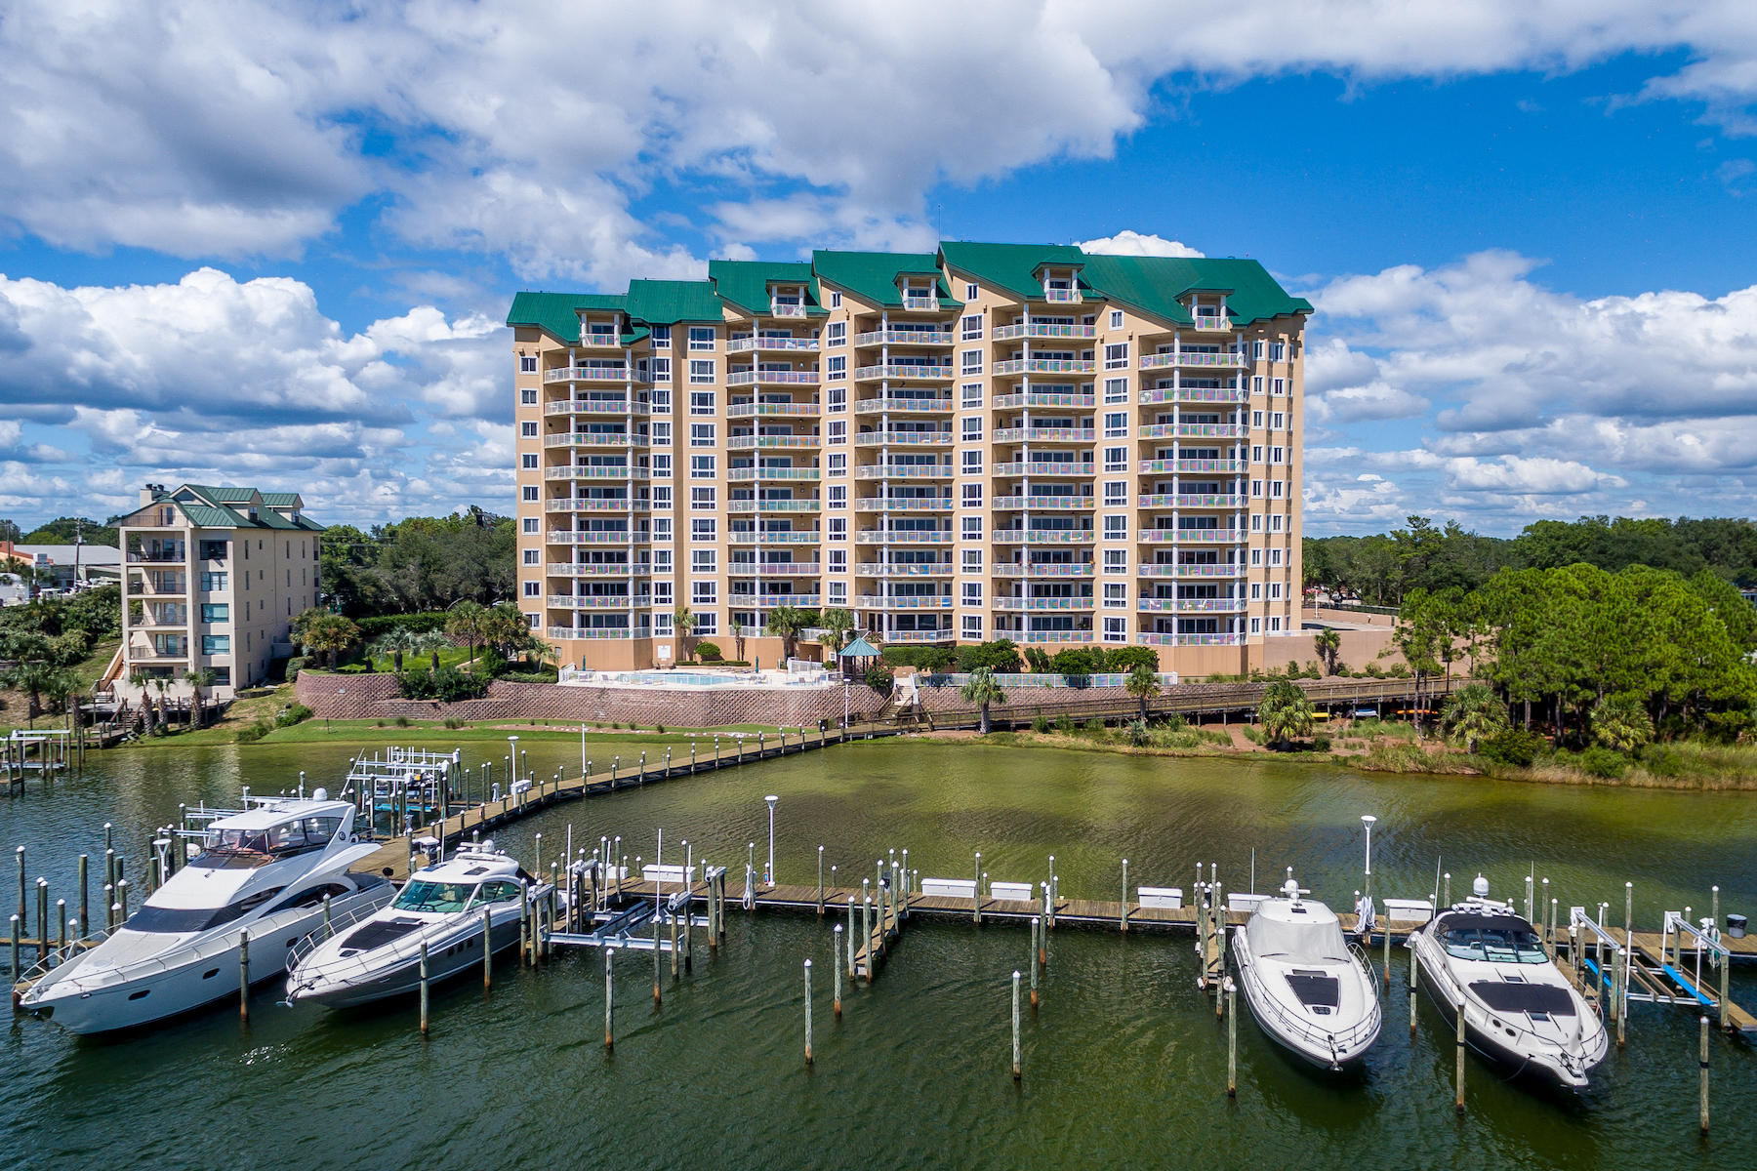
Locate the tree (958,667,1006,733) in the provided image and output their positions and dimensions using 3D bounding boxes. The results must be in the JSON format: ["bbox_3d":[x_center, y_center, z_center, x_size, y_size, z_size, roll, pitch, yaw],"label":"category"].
[{"bbox_3d":[8.069,8.922,75.500,3.700,5.310,3.600,0,2,0],"label":"tree"}]

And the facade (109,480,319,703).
[{"bbox_3d":[-63.200,0.126,95.164,9.500,19.200,18.000,0,2,-6],"label":"facade"}]

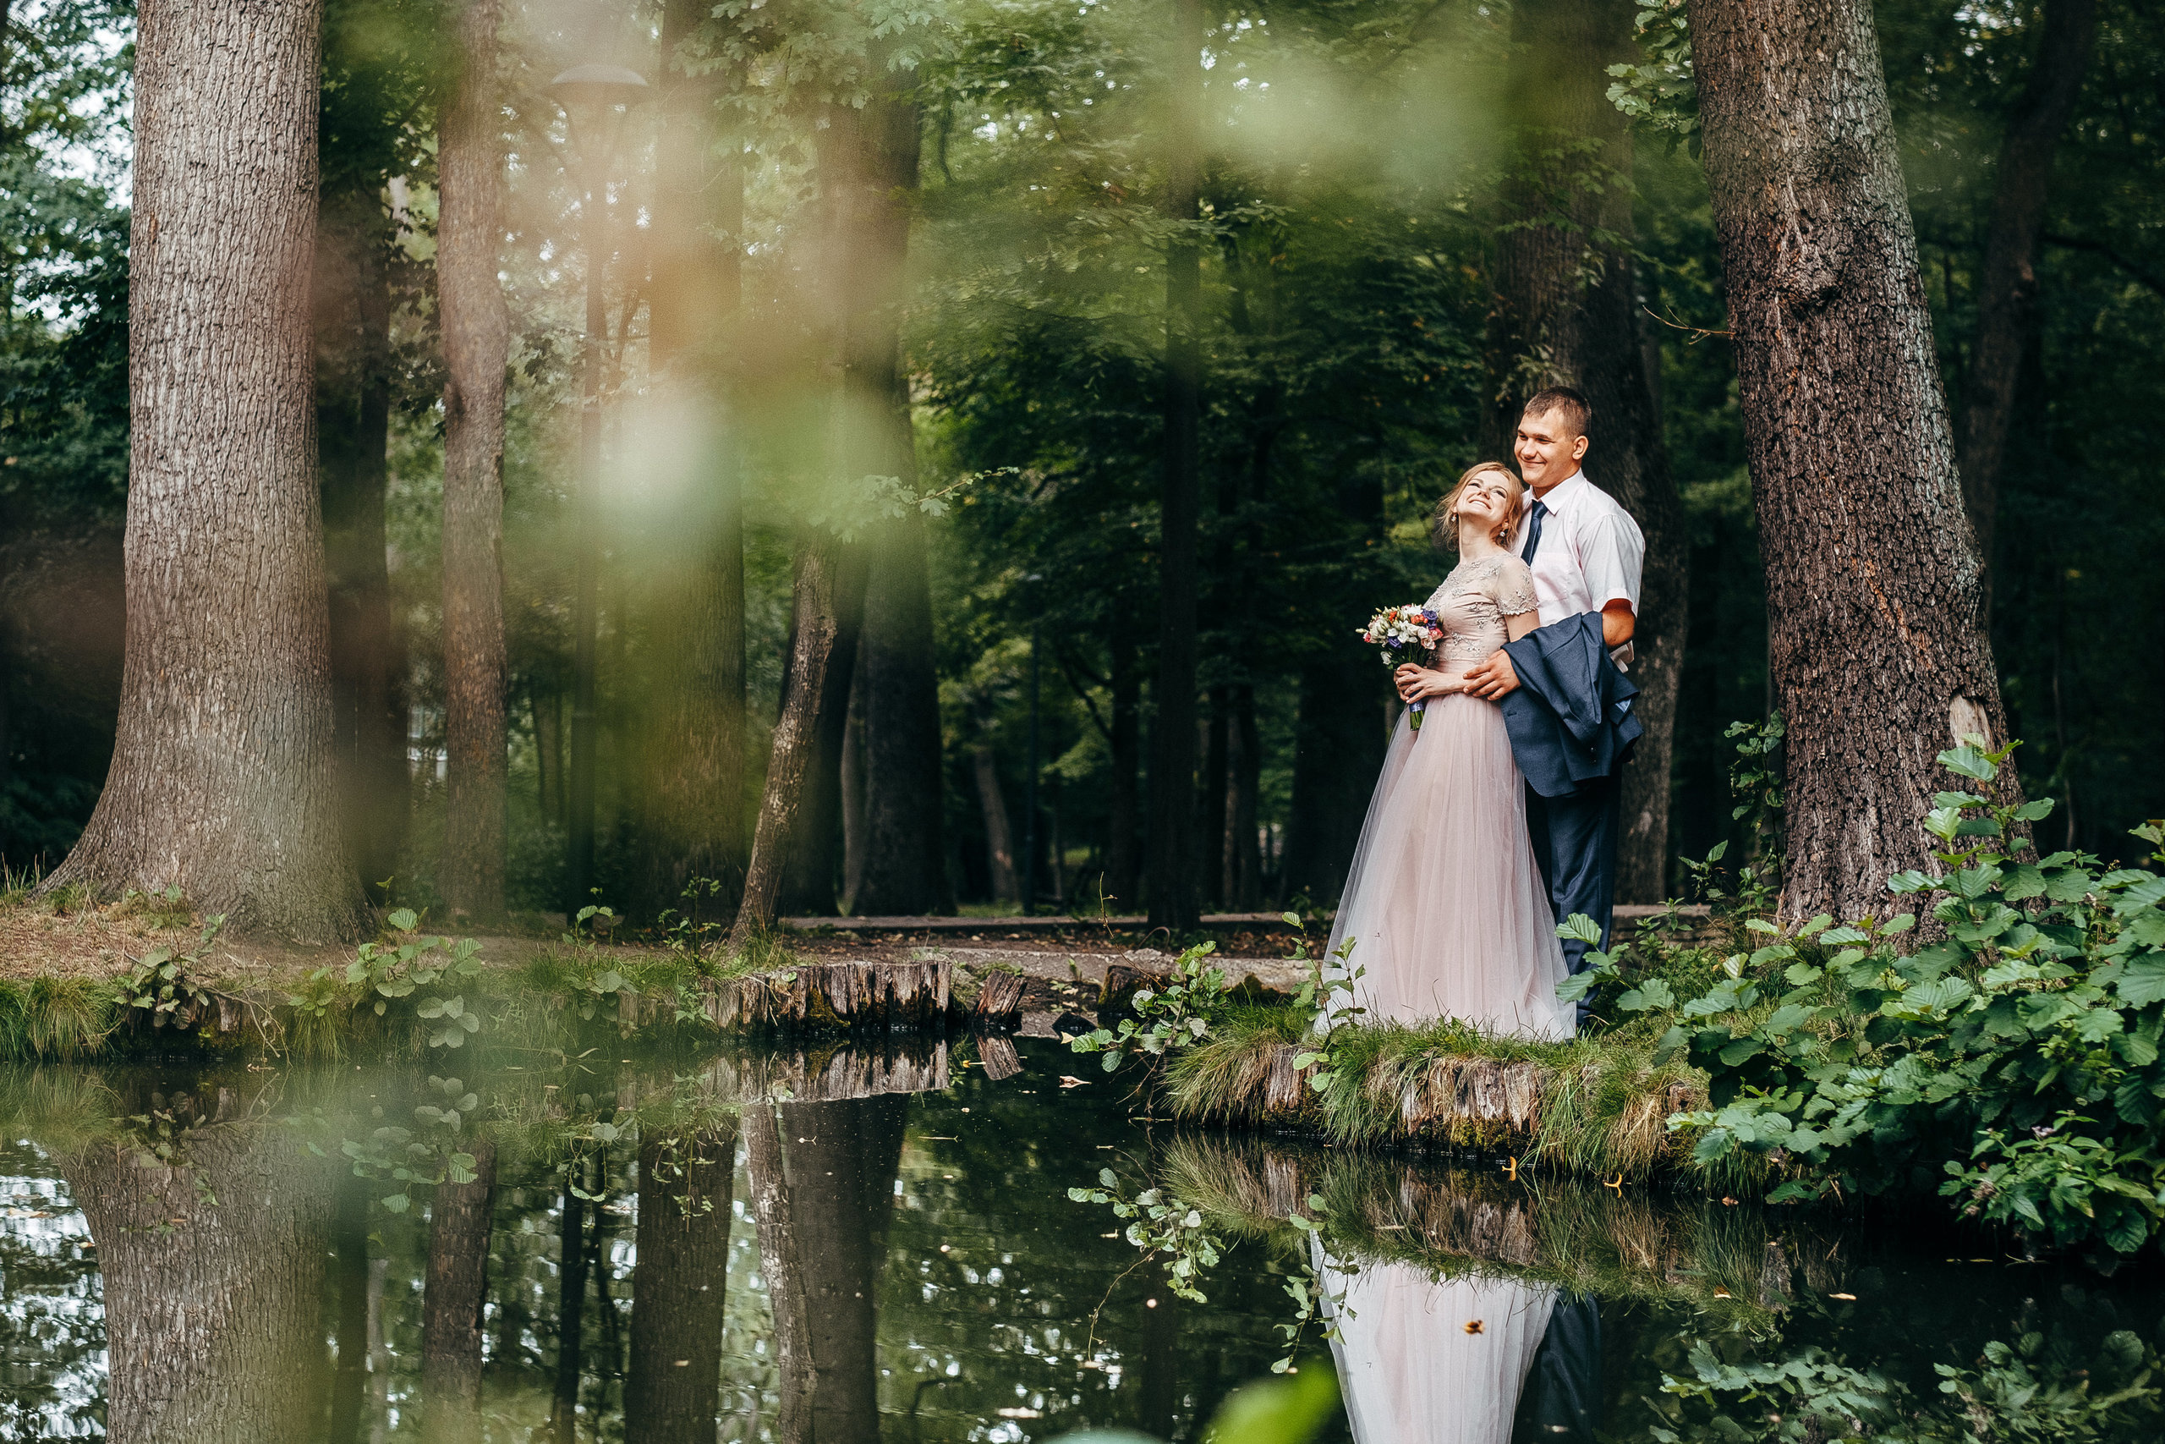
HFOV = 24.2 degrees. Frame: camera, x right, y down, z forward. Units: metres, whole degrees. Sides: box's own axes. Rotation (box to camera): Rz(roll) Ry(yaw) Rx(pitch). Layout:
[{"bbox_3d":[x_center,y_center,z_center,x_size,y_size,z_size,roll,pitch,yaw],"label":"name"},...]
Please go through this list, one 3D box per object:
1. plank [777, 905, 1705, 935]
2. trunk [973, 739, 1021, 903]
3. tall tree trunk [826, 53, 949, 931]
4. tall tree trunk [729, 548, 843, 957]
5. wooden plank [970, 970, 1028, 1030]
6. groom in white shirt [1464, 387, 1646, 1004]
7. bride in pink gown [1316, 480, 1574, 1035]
[{"bbox_3d":[0.916,0.983,25.300,5.400,0.100,0.280,1,0,-29],"label":"plank"},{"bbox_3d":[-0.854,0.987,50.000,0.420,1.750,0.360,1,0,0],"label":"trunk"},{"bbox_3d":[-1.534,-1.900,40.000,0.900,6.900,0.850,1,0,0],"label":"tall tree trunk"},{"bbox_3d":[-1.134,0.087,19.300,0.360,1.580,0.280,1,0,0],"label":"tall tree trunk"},{"bbox_3d":[-0.303,1.004,18.300,0.140,0.190,0.070,22,0,0],"label":"wooden plank"},{"bbox_3d":[1.352,-0.041,14.500,0.420,1.820,0.520,1,0,-37],"label":"groom in white shirt"},{"bbox_3d":[1.033,0.081,14.250,0.660,1.630,0.600,1,0,-37],"label":"bride in pink gown"}]

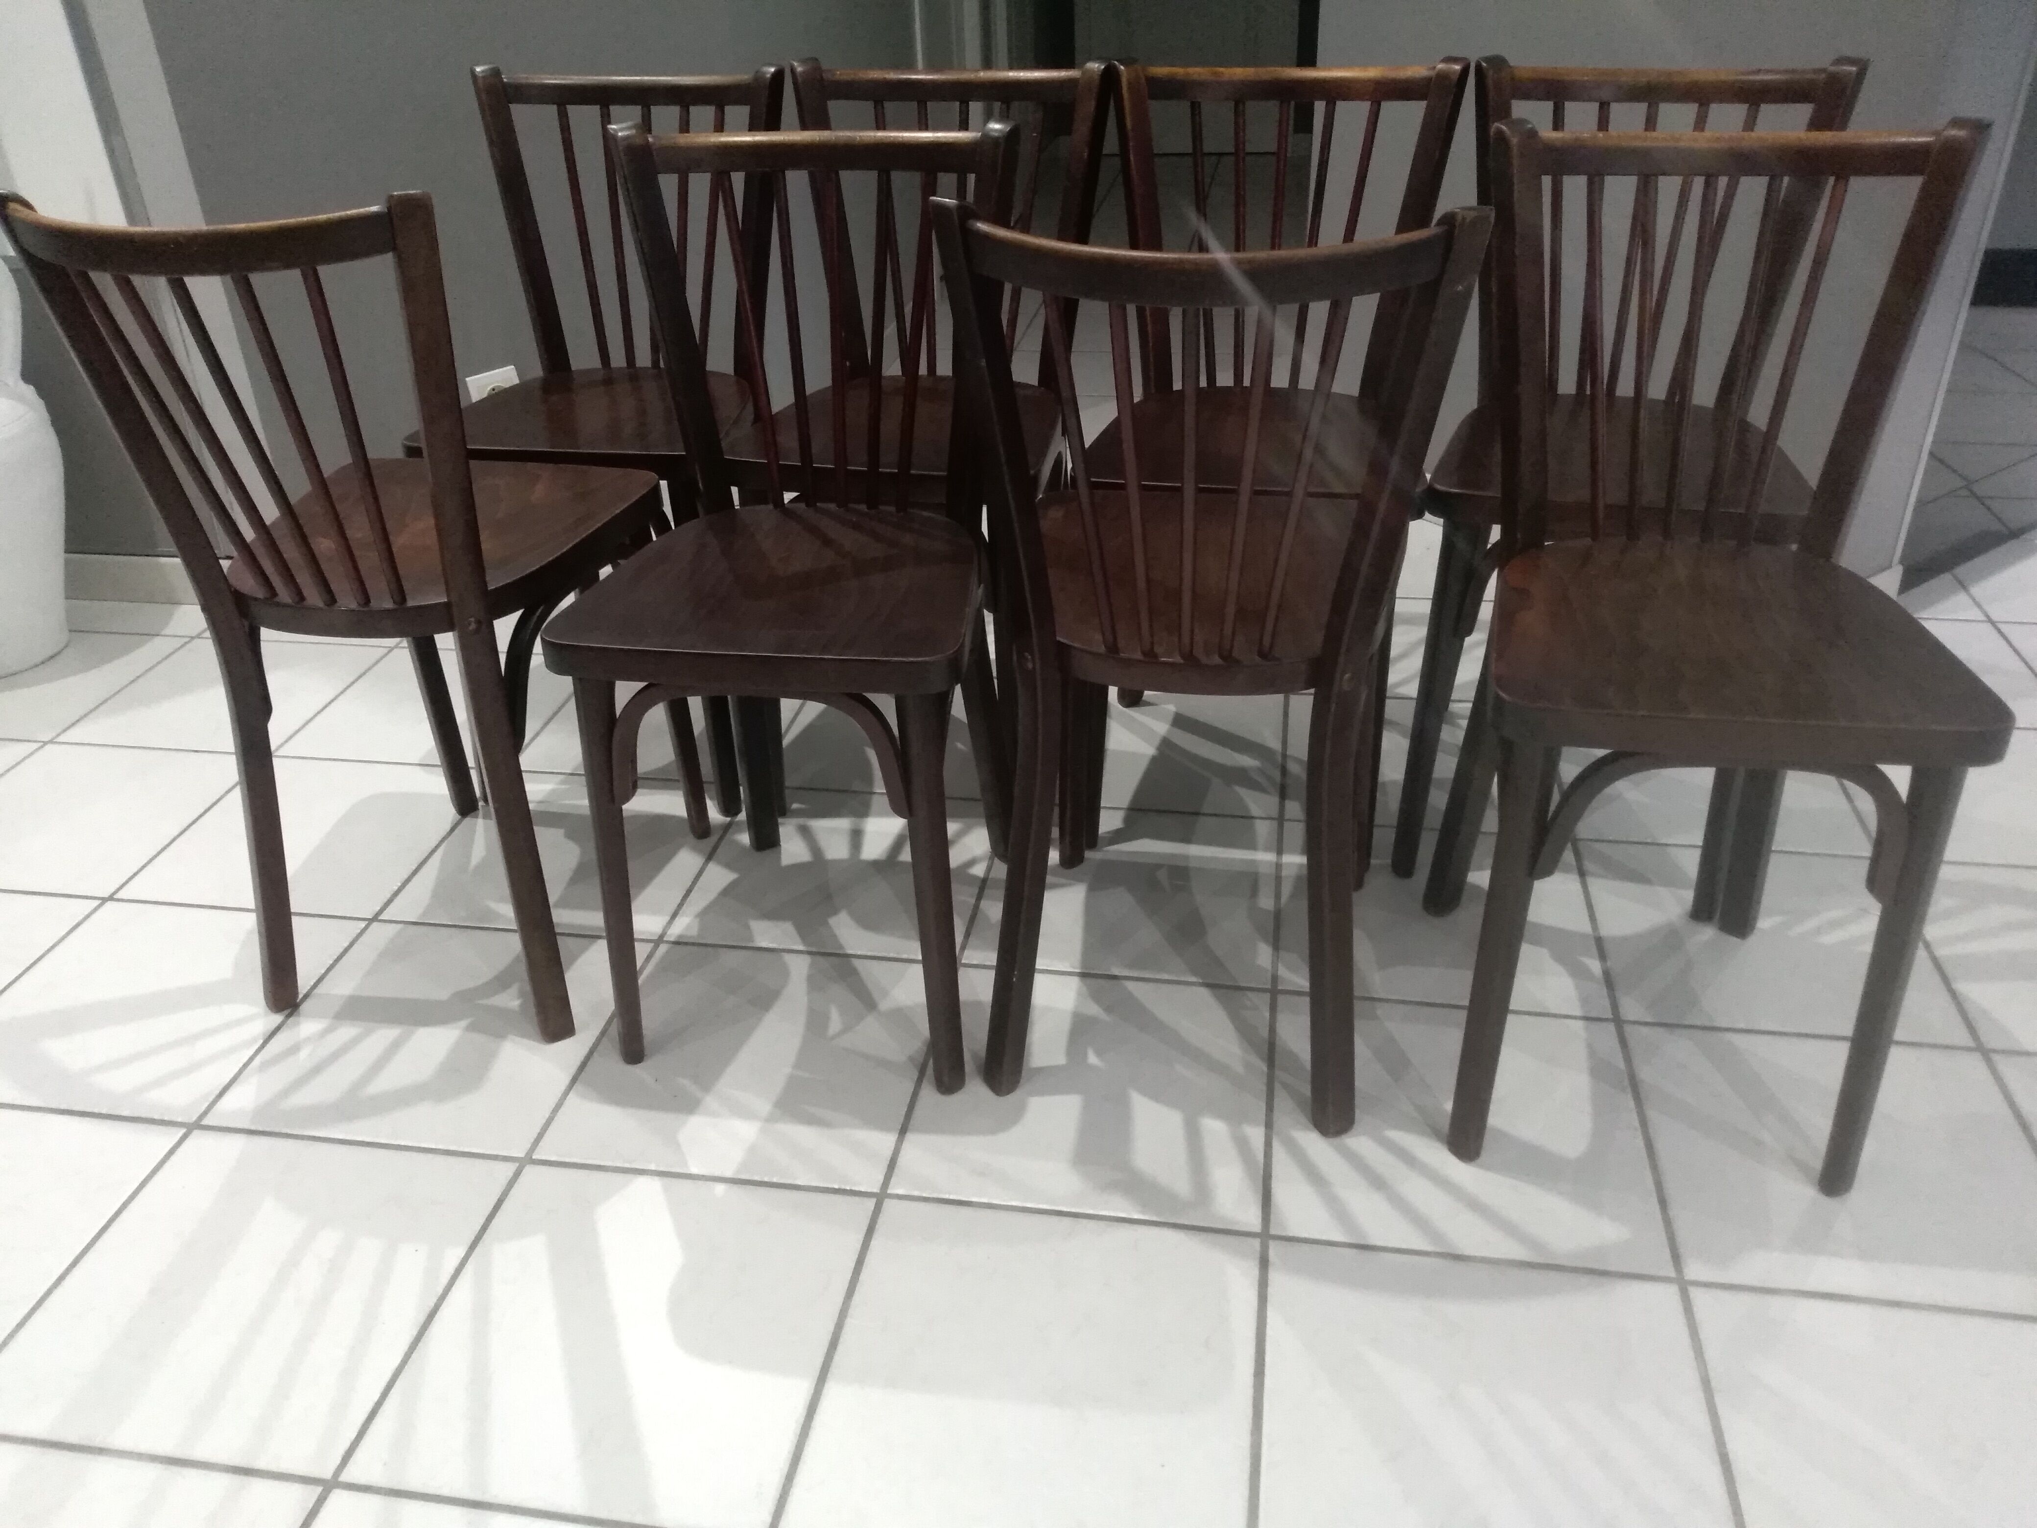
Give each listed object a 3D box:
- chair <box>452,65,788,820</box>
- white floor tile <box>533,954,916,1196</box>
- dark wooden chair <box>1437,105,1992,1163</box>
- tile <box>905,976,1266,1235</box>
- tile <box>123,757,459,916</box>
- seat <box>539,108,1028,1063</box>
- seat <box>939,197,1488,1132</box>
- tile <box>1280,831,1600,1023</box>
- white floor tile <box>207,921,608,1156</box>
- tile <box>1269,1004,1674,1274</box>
[{"bbox_3d":[-0.493,-0.403,1.916,0.393,0.809,0.433,4,31,10],"label":"chair"},{"bbox_3d":[-0.257,0.293,1.519,0.329,0.010,0.329,3,30,9],"label":"white floor tile"},{"bbox_3d":[0.578,-0.092,1.324,0.393,0.809,0.433,4,30,9],"label":"dark wooden chair"},{"bbox_3d":[0.074,0.313,1.468,0.329,0.010,0.329,3,30,9],"label":"tile"},{"bbox_3d":[-0.867,0.088,1.905,0.329,0.010,0.329,3,30,9],"label":"tile"},{"bbox_3d":[-0.201,-0.151,1.466,0.393,0.809,0.433,3,30,8],"label":"seat"},{"bbox_3d":[0.168,-0.115,1.386,0.393,0.809,0.433,5,31,11],"label":"seat"},{"bbox_3d":[0.459,0.166,1.703,0.329,0.010,0.329,3,30,9],"label":"tile"},{"bbox_3d":[-0.589,0.274,1.569,0.329,0.010,0.329,3,30,9],"label":"white floor tile"},{"bbox_3d":[0.406,0.333,1.418,0.329,0.010,0.329,3,30,9],"label":"tile"}]

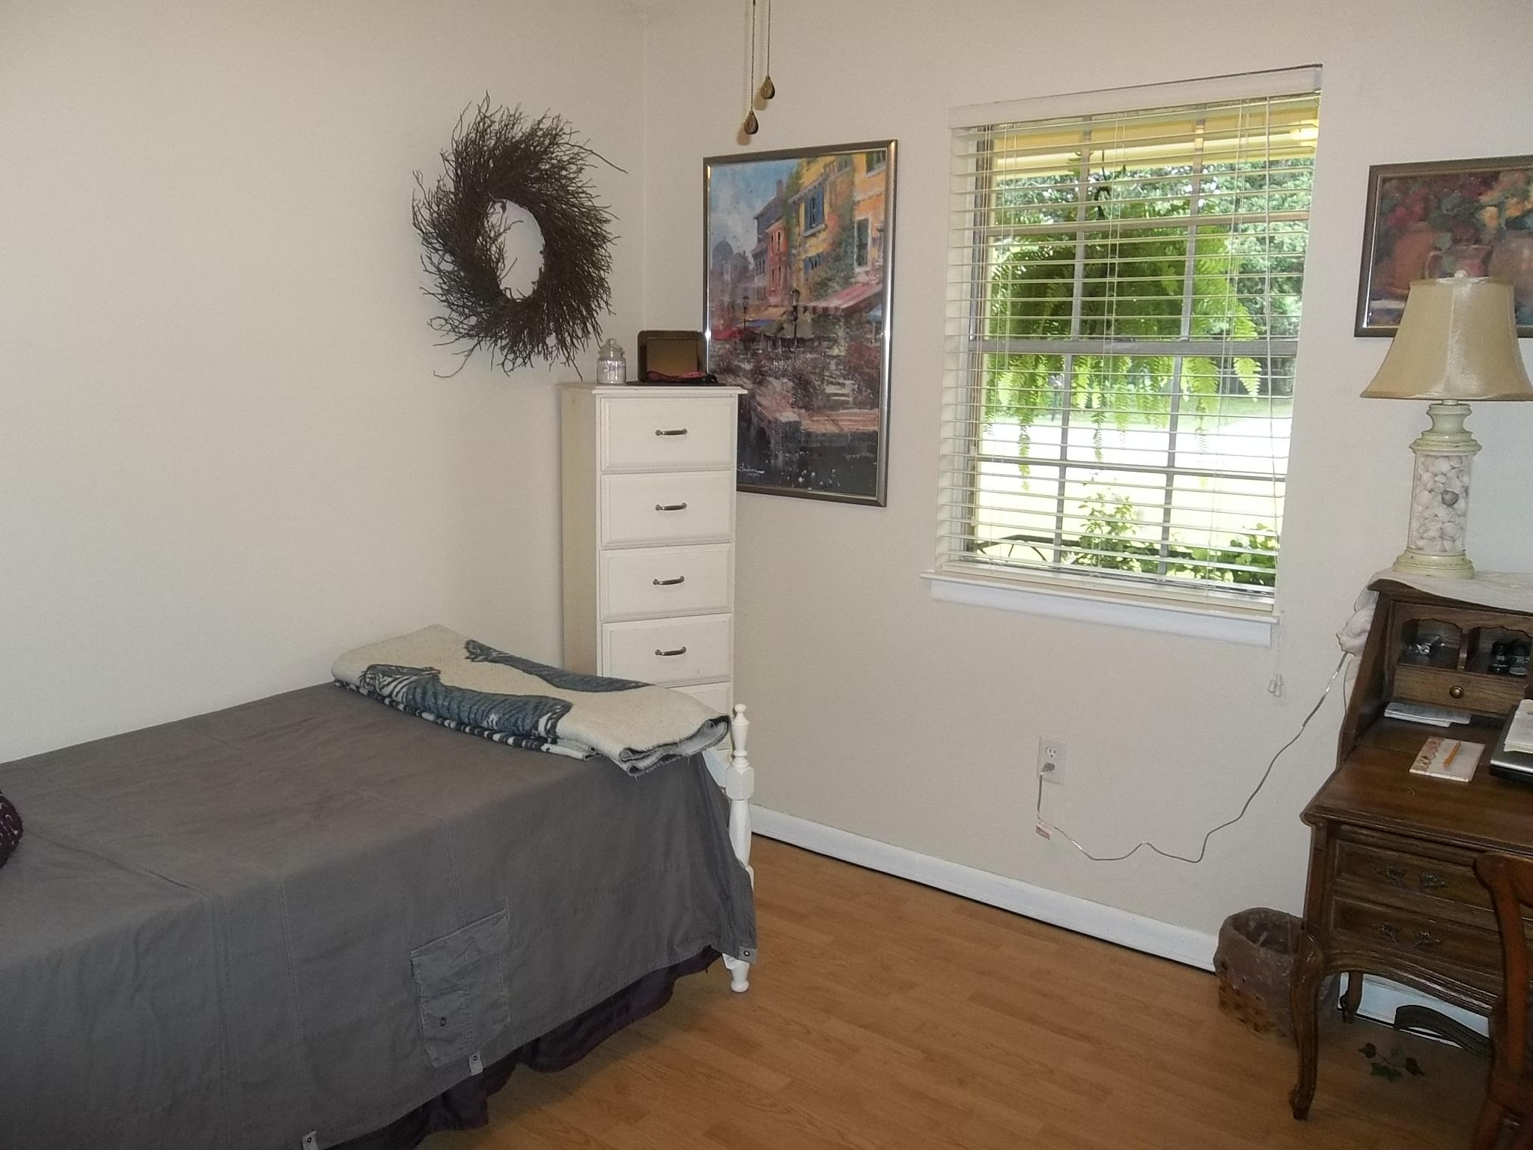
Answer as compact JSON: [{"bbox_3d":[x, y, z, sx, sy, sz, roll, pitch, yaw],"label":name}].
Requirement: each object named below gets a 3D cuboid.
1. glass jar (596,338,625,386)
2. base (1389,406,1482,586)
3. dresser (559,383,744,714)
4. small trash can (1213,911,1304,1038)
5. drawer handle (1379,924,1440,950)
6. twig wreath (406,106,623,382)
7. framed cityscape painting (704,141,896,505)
[{"bbox_3d":[-0.403,-0.551,3.105,0.078,0.118,0.078,1,11,0],"label":"glass jar"},{"bbox_3d":[1.268,-0.161,2.238,0.138,0.326,0.138,8,13,35],"label":"base"},{"bbox_3d":[-0.314,0.155,3.301,0.408,1.343,0.370,-4,12,-22],"label":"dresser"},{"bbox_3d":[1.124,0.876,2.625,0.230,0.210,0.230,8,13,35],"label":"small trash can"},{"bbox_3d":[1.159,0.658,2.156,0.102,0.042,0.025,7,13,31],"label":"drawer handle"},{"bbox_3d":[-0.620,-0.859,3.059,0.120,0.650,0.660,8,13,35],"label":"twig wreath"},{"bbox_3d":[0.067,-0.670,3.244,0.622,0.922,0.025,8,13,35],"label":"framed cityscape painting"}]

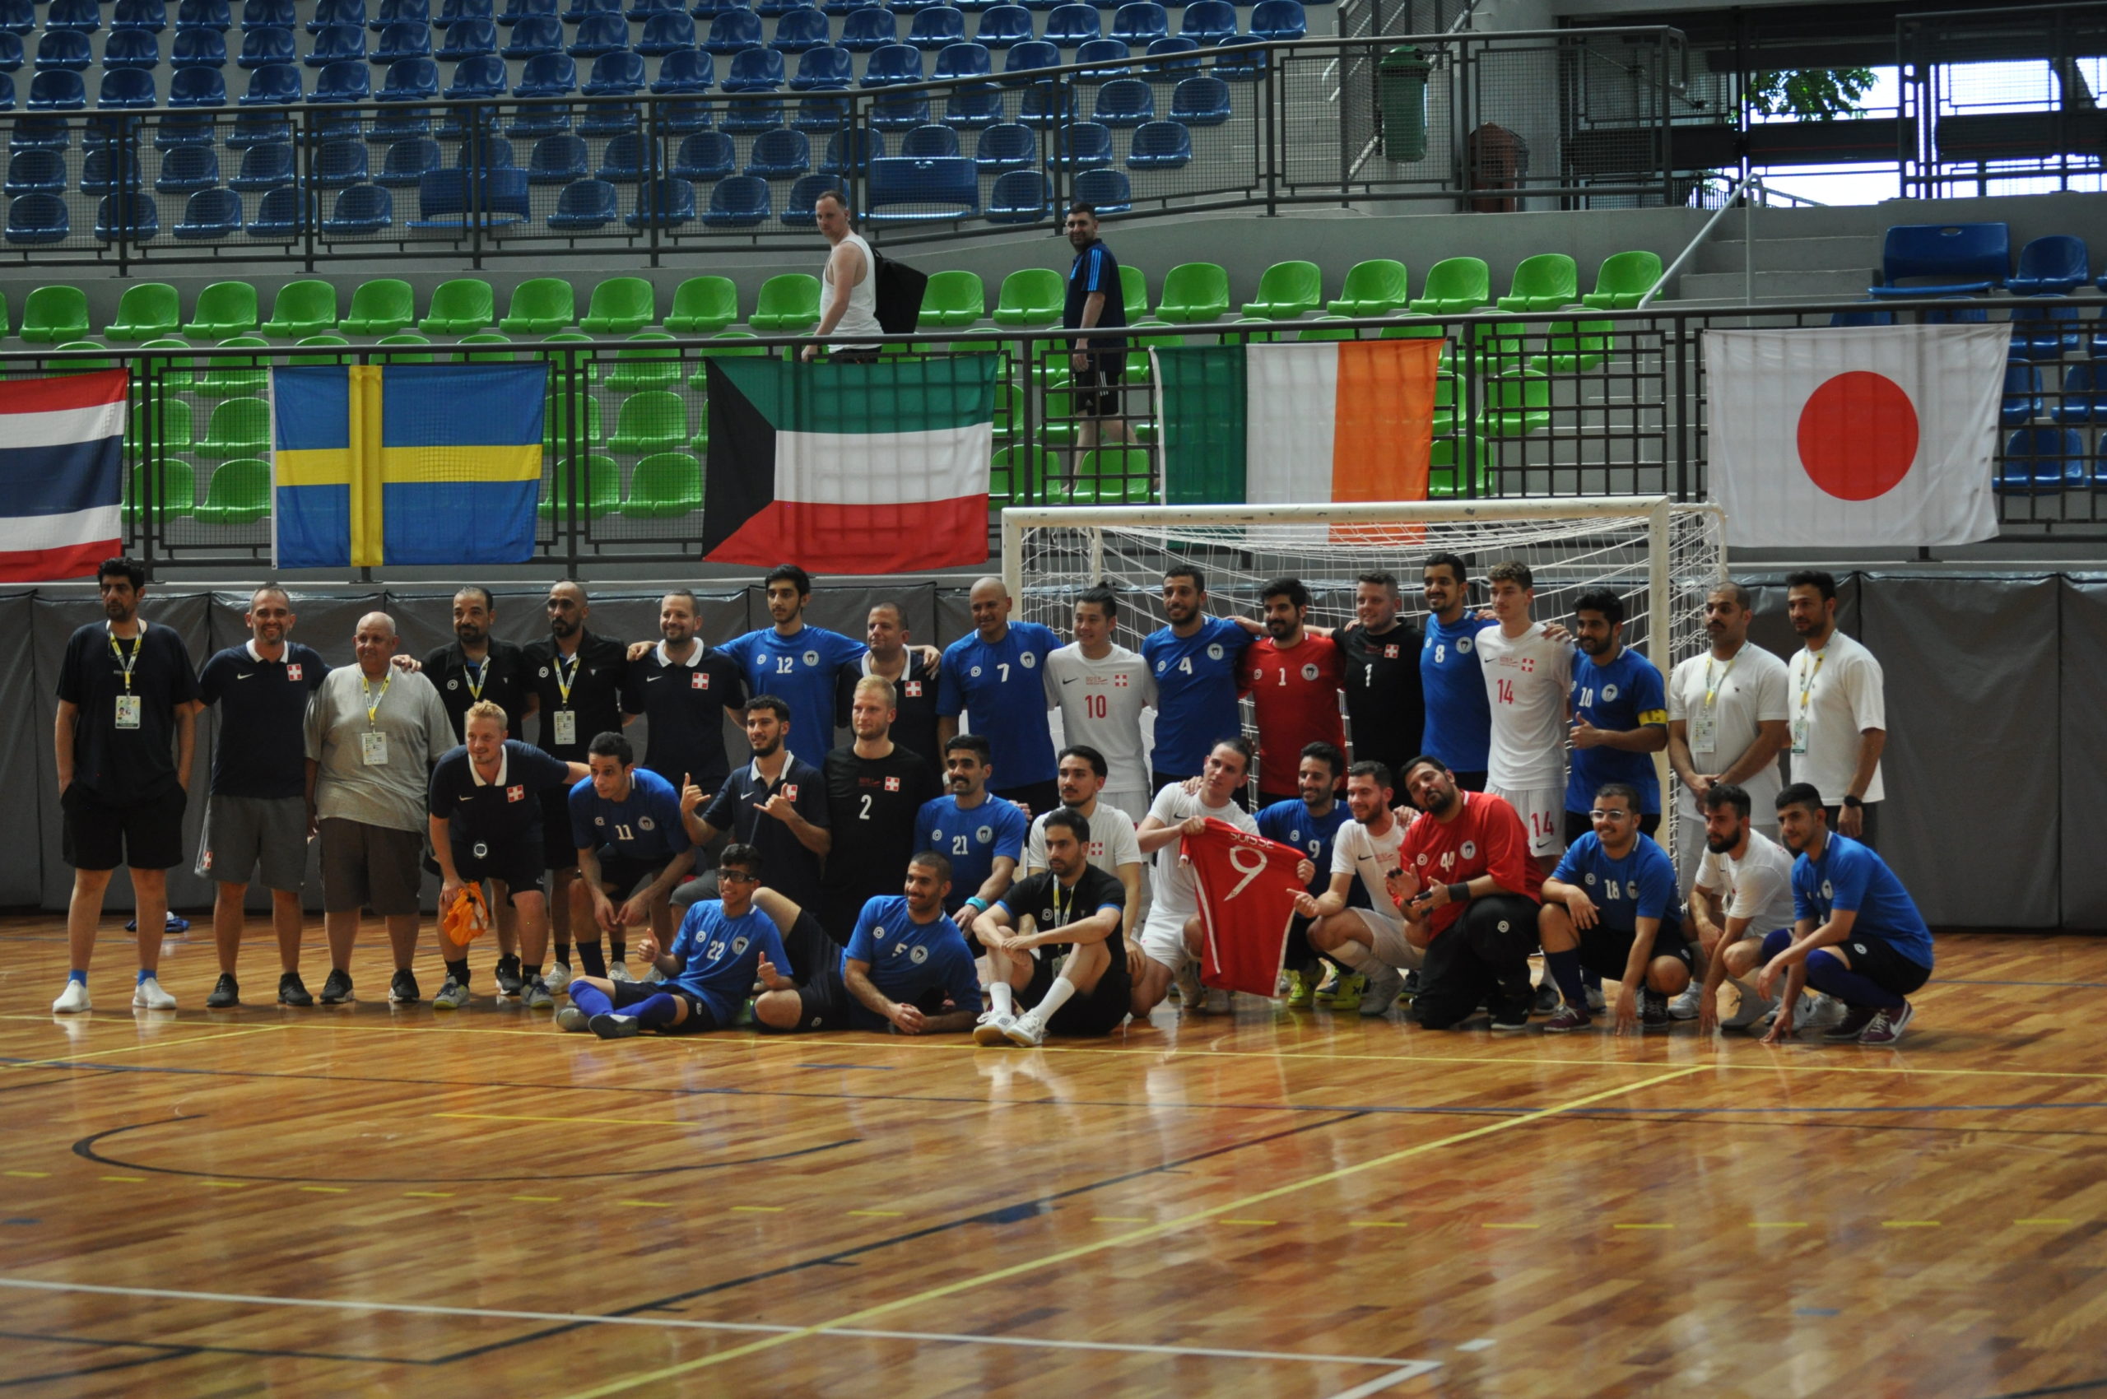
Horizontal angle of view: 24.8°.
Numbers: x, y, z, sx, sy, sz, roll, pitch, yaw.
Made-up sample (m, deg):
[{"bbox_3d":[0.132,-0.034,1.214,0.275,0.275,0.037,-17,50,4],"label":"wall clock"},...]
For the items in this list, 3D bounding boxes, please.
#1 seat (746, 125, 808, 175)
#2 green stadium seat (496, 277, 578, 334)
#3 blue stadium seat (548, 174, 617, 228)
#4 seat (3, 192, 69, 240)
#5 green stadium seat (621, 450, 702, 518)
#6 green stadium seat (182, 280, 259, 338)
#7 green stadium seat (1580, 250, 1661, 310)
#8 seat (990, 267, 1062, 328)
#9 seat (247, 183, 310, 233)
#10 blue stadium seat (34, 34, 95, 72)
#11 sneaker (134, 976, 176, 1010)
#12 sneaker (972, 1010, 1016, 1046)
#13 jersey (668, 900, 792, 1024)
[{"bbox_3d":[-2.020,-3.985,34.900,0.450,0.390,0.420,0,1,5],"label":"seat"},{"bbox_3d":[-3.273,-2.508,30.500,0.430,0.395,0.410,0,0,11],"label":"green stadium seat"},{"bbox_3d":[-3.237,-3.415,32.900,0.420,0.365,0.400,0,1,9],"label":"blue stadium seat"},{"bbox_3d":[-7.158,-3.390,33.800,0.430,0.395,0.410,0,0,-6],"label":"seat"},{"bbox_3d":[-2.362,-1.290,28.900,0.450,0.390,0.420,0,1,11],"label":"green stadium seat"},{"bbox_3d":[-5.265,-2.456,30.300,0.440,0.400,0.440,-1,1,4],"label":"green stadium seat"},{"bbox_3d":[3.441,-2.535,29.000,0.430,0.350,0.400,0,1,20],"label":"green stadium seat"},{"bbox_3d":[-0.140,-2.514,29.950,0.430,0.395,0.410,0,0,10],"label":"seat"},{"bbox_3d":[-5.589,-3.533,34.700,0.430,0.350,0.400,0,0,4],"label":"seat"},{"bbox_3d":[-7.816,-5.122,37.900,0.450,0.390,0.420,-1,1,-6],"label":"blue stadium seat"},{"bbox_3d":[-3.848,1.248,20.500,0.110,0.130,0.300,-1,1,-26],"label":"sneaker"},{"bbox_3d":[-0.216,1.197,17.470,0.110,0.130,0.290,0,-11,10],"label":"sneaker"},{"bbox_3d":[-1.309,1.045,19.200,0.460,0.490,0.280,0,-14,32],"label":"jersey"}]

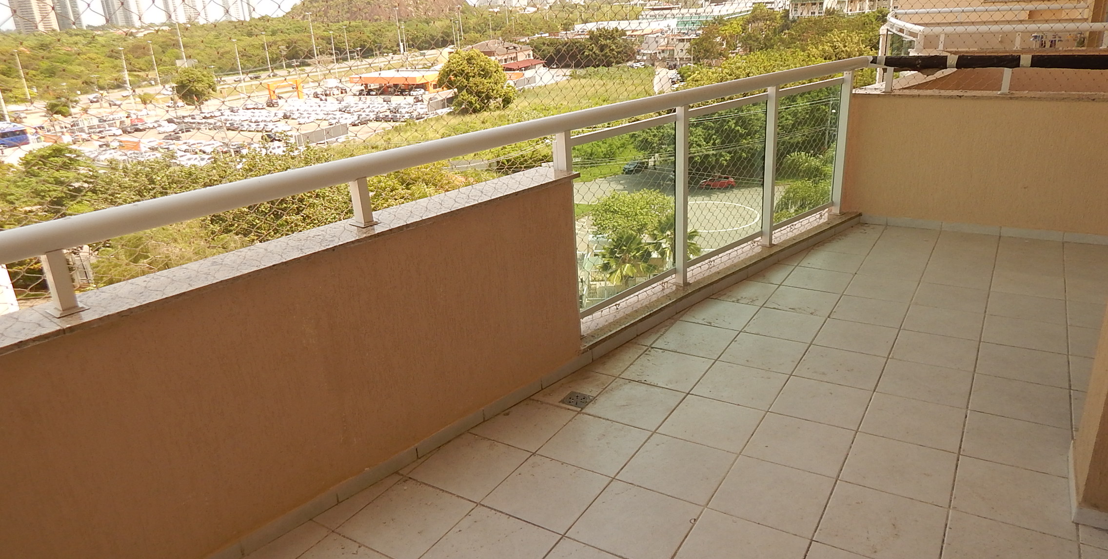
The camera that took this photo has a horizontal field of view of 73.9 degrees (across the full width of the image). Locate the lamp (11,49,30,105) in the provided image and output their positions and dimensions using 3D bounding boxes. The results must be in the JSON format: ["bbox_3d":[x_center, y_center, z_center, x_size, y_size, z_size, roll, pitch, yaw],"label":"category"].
[{"bbox_3d":[-155.074,-58.911,215.379,2.200,14.990,0.600,10,25,31],"label":"lamp"}]

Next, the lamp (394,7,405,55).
[{"bbox_3d":[-75.341,-121.554,360.513,2.800,21.360,0.600,10,25,31],"label":"lamp"}]

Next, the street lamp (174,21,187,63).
[{"bbox_3d":[-102.587,-61.039,205.799,2.800,20.750,0.600,10,25,31],"label":"street lamp"}]

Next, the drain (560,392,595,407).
[{"bbox_3d":[0.093,0.496,3.011,0.108,0.010,0.102,9,24,31],"label":"drain"}]

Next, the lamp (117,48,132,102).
[{"bbox_3d":[-109.835,-51.450,189.495,2.200,15.100,0.600,10,25,31],"label":"lamp"}]

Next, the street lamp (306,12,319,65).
[{"bbox_3d":[-79.393,-77.240,244.523,2.800,21.300,0.600,10,25,31],"label":"street lamp"}]

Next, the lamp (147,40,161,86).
[{"bbox_3d":[-135.495,-73.101,250.246,2.200,14.870,0.600,10,25,31],"label":"lamp"}]

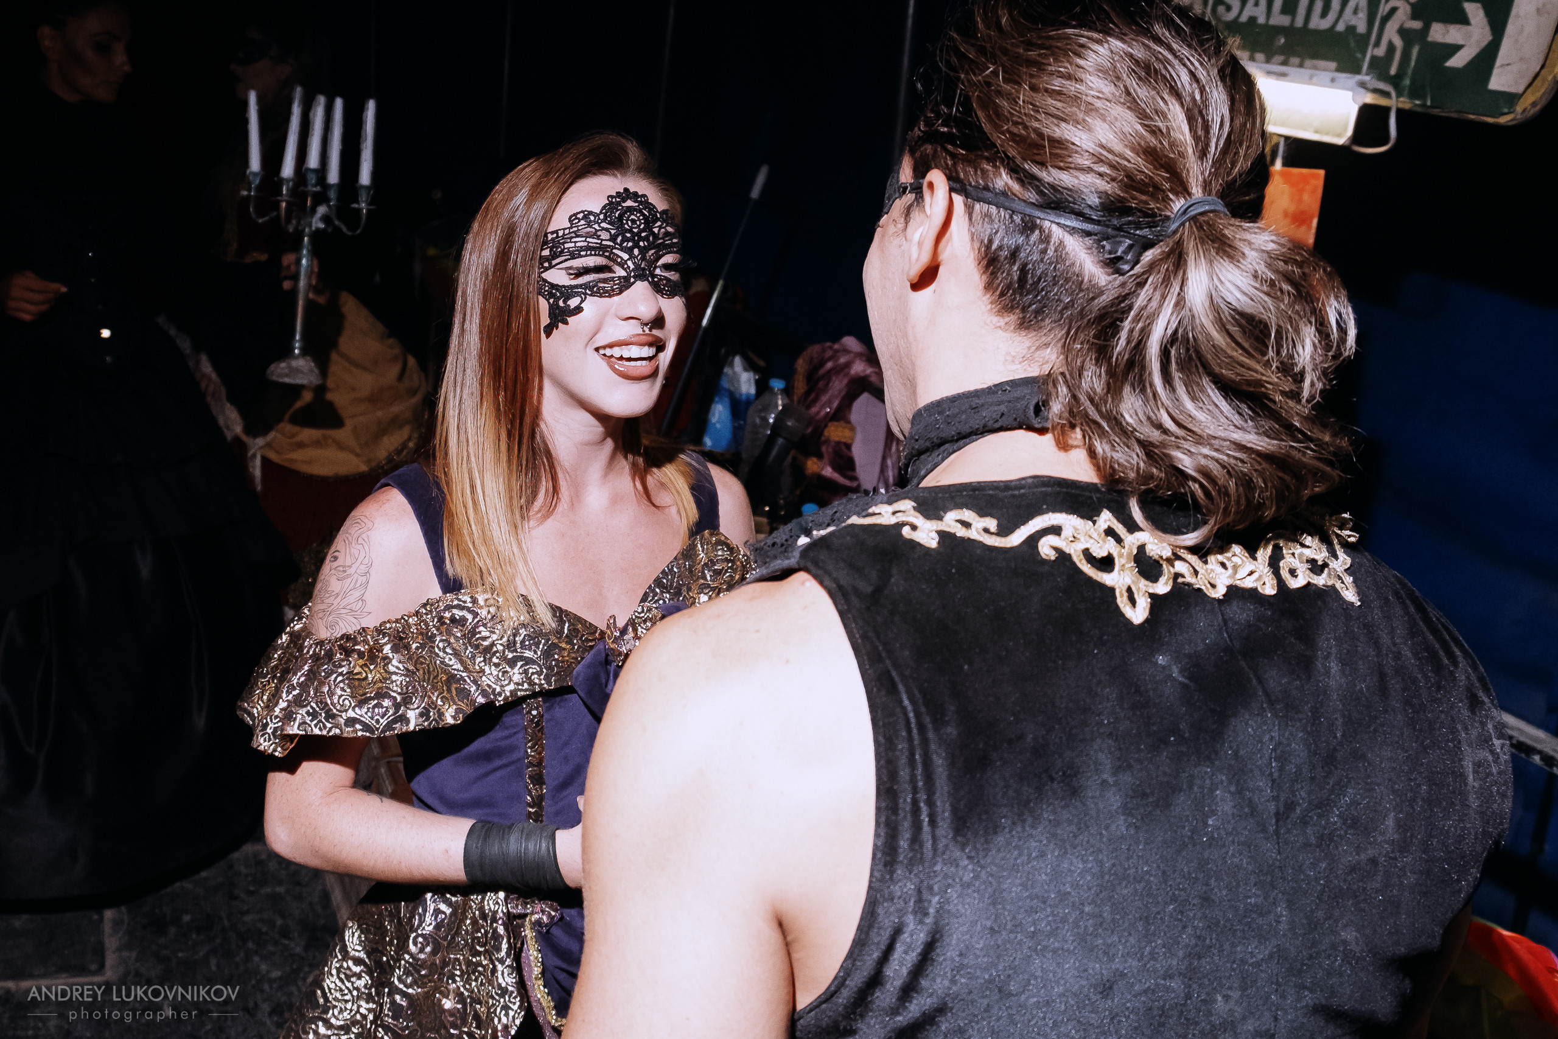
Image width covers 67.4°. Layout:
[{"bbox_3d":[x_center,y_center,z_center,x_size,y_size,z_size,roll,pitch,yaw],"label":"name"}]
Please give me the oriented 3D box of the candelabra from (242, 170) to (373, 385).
[{"bbox_3d":[-0.934,-0.478,2.300,0.265,0.410,0.265,10,11,0],"label":"candelabra"}]

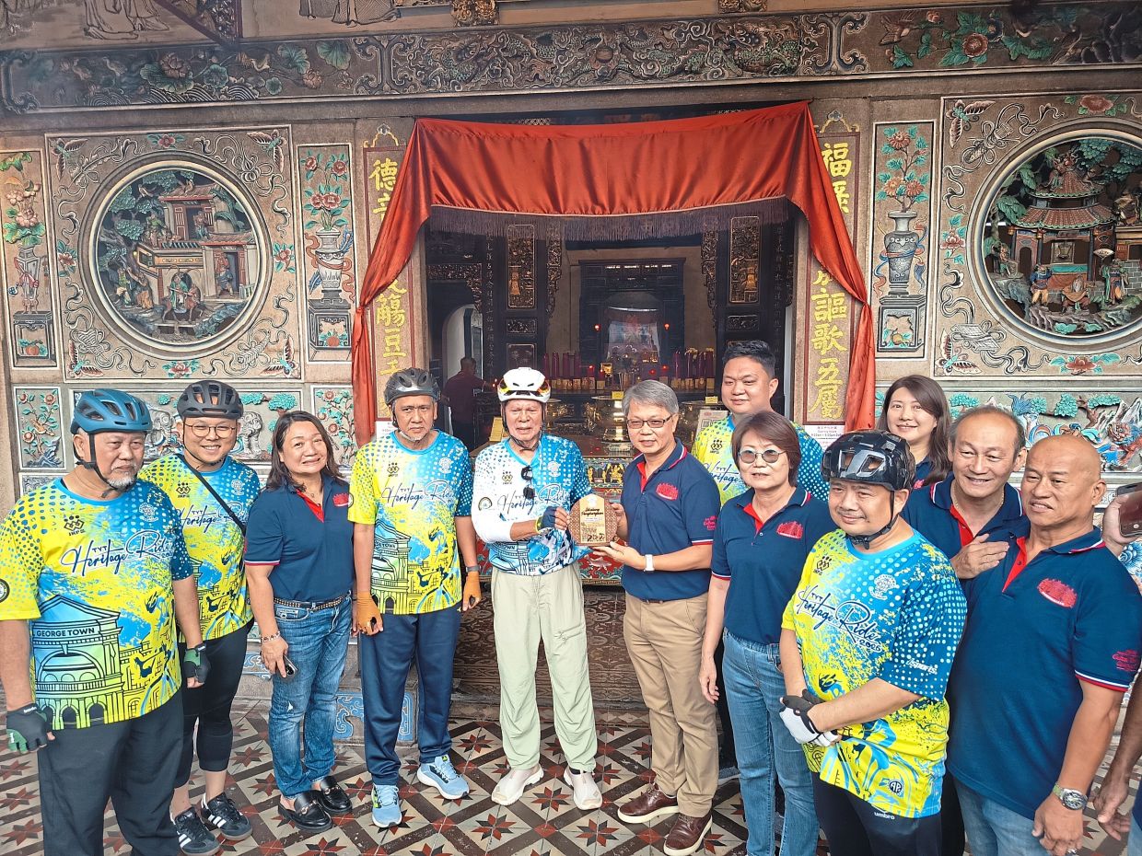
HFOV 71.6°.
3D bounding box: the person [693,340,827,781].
[{"bbox_3d":[0.709,0.594,2.995,0.530,1.820,0.360,4,9,34],"label":"person"}]

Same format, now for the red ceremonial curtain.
[{"bbox_3d":[0.151,-0.665,3.577,2.360,1.500,0.200,0,7,6],"label":"red ceremonial curtain"}]

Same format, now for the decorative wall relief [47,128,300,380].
[{"bbox_3d":[-1.928,-0.824,3.852,1.255,1.210,0.120,0,7,6],"label":"decorative wall relief"}]

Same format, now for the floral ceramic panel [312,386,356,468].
[{"bbox_3d":[-1.150,-0.002,3.881,0.240,0.410,0.050,0,7,6],"label":"floral ceramic panel"}]

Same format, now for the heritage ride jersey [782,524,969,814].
[{"bbox_3d":[0.791,0.633,2.091,0.500,0.740,0.360,6,10,42],"label":"heritage ride jersey"}]

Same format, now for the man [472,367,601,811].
[{"bbox_3d":[-0.129,0.626,3.163,0.520,1.730,0.420,-1,7,0],"label":"man"}]

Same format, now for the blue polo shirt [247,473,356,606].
[{"bbox_3d":[-1.018,0.411,3.050,0.450,0.510,0.290,-6,9,-36],"label":"blue polo shirt"}]

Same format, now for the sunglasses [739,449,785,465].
[{"bbox_3d":[0.589,0.089,2.395,0.145,0.046,0.135,3,8,28],"label":"sunglasses"}]

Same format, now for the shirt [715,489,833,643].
[{"bbox_3d":[0.658,0.423,2.522,0.450,0.500,0.280,3,8,25],"label":"shirt"}]

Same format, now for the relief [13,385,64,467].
[{"bbox_3d":[-2.704,0.004,4.035,0.250,0.415,0.050,0,7,6],"label":"relief"}]

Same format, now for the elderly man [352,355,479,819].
[{"bbox_3d":[-0.613,0.632,3.150,0.510,1.730,0.380,-3,8,-20],"label":"elderly man"}]

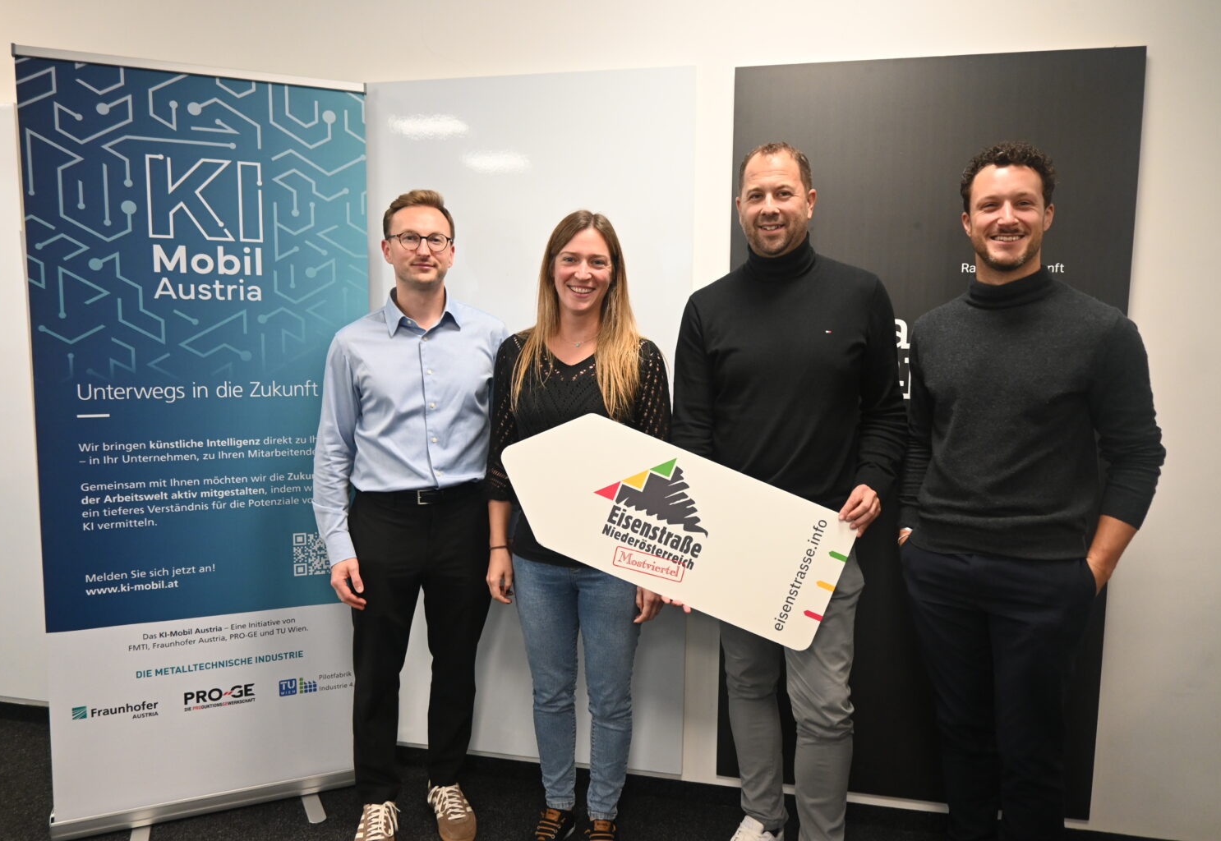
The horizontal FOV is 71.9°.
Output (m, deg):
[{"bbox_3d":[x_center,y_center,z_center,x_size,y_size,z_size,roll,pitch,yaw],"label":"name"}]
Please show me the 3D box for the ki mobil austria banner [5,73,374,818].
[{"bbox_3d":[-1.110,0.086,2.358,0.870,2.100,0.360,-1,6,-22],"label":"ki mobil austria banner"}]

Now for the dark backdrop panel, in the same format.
[{"bbox_3d":[0.814,0.059,2.276,1.000,2.000,0.030,2,6,12],"label":"dark backdrop panel"}]

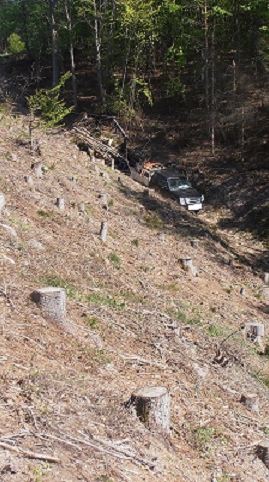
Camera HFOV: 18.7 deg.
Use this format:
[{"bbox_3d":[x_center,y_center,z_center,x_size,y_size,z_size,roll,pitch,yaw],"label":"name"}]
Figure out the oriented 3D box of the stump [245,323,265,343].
[{"bbox_3d":[2.800,2.117,18.909,0.437,0.357,0.437,0,9,0],"label":"stump"}]

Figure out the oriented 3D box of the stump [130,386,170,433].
[{"bbox_3d":[0.162,1.824,8.847,0.406,0.377,0.406,0,9,0],"label":"stump"}]

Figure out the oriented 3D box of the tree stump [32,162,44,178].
[{"bbox_3d":[-3.218,-2.339,27.108,0.380,0.502,0.380,0,9,0],"label":"tree stump"}]

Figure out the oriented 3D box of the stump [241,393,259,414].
[{"bbox_3d":[1.454,2.022,10.200,0.200,0.230,0.200,0,5,0],"label":"stump"}]

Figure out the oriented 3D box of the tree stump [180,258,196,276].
[{"bbox_3d":[1.253,0.632,19.500,0.310,0.370,0.310,0,5,0],"label":"tree stump"}]

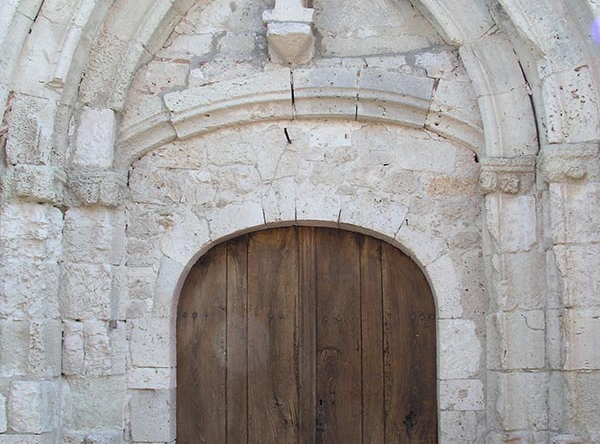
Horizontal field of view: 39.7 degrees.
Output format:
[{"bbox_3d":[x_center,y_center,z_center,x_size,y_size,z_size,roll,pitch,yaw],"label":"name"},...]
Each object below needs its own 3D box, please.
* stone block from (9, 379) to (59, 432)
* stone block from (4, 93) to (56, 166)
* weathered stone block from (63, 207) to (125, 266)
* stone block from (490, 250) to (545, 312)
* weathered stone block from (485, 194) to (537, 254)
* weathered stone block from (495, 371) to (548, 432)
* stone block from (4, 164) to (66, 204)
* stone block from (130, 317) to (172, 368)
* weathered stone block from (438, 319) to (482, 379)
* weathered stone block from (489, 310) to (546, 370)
[{"bbox_3d":[-1.666,1.161,5.301,0.246,0.320,0.300,-1,-9,5],"label":"stone block"},{"bbox_3d":[-1.564,-0.516,4.908,0.235,0.421,0.280,-1,-6,4],"label":"stone block"},{"bbox_3d":[-1.279,0.108,5.188,0.287,0.346,0.330,-1,-6,4],"label":"weathered stone block"},{"bbox_3d":[1.402,0.399,5.453,0.305,0.388,0.300,-1,-9,3],"label":"stone block"},{"bbox_3d":[1.382,0.029,5.509,0.303,0.369,0.300,-1,-9,3],"label":"weathered stone block"},{"bbox_3d":[1.284,1.040,4.902,0.280,0.325,0.330,-1,-6,4],"label":"weathered stone block"},{"bbox_3d":[-1.530,-0.201,4.851,0.290,0.206,0.300,-1,-6,4],"label":"stone block"},{"bbox_3d":[-1.021,0.845,5.837,0.260,0.353,0.250,-1,-9,5],"label":"stone block"},{"bbox_3d":[1.003,0.795,5.242,0.253,0.360,0.210,-1,-6,4],"label":"weathered stone block"},{"bbox_3d":[1.283,0.698,4.940,0.271,0.341,0.330,-1,-6,4],"label":"weathered stone block"}]

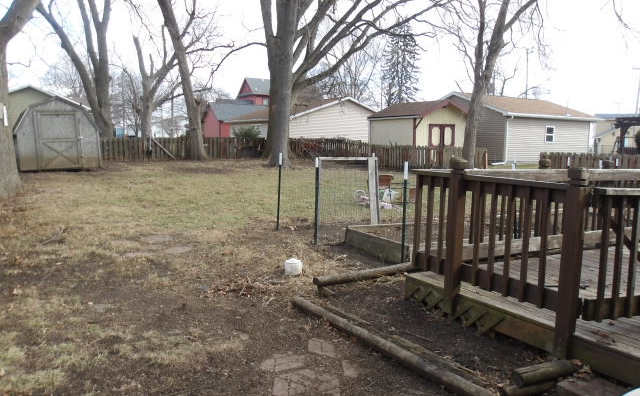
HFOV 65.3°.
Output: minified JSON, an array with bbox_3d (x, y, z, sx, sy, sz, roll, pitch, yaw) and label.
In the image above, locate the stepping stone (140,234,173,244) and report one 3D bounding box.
[{"bbox_3d":[-2.493,0.634,7.564,0.470,0.050,0.500,-1,7,-18],"label":"stepping stone"}]

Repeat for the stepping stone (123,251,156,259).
[{"bbox_3d":[-2.157,0.693,5.968,0.350,0.050,0.300,1,7,0],"label":"stepping stone"}]

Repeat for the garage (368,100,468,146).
[{"bbox_3d":[5.638,-3.660,28.601,3.600,3.341,5.820,-1,8,-21],"label":"garage"}]

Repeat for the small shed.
[{"bbox_3d":[-9.633,-2.411,18.277,2.650,2.530,2.900,-3,9,-30],"label":"small shed"}]

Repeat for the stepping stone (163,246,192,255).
[{"bbox_3d":[-1.771,0.667,6.205,0.330,0.050,0.320,1,7,0],"label":"stepping stone"}]

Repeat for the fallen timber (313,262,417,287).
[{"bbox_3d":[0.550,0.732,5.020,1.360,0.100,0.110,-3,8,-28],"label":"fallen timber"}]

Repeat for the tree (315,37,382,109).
[{"bbox_3d":[2.759,-10.140,48.682,6.540,10.480,6.540,1,7,0],"label":"tree"}]

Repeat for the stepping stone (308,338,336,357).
[{"bbox_3d":[0.017,1.054,3.464,0.180,0.050,0.185,3,8,14],"label":"stepping stone"}]

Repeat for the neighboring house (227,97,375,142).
[{"bbox_3d":[-0.487,-5.436,38.686,10.960,4.253,8.165,-4,9,-37],"label":"neighboring house"}]

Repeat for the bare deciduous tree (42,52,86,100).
[{"bbox_3d":[-24.439,-9.607,48.562,4.620,8.650,4.620,1,7,0],"label":"bare deciduous tree"}]

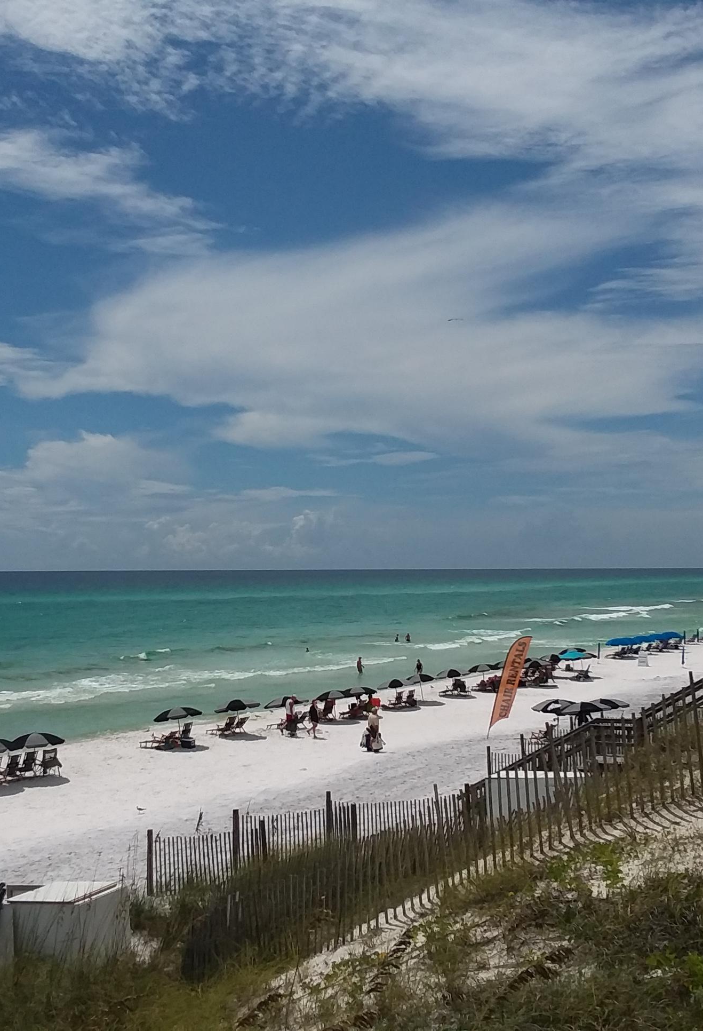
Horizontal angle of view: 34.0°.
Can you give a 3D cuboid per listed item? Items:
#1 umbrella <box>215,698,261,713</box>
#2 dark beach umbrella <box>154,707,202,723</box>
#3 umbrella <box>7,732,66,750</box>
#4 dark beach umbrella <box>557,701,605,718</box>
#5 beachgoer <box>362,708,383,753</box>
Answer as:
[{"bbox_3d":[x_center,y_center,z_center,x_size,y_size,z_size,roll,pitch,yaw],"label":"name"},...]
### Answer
[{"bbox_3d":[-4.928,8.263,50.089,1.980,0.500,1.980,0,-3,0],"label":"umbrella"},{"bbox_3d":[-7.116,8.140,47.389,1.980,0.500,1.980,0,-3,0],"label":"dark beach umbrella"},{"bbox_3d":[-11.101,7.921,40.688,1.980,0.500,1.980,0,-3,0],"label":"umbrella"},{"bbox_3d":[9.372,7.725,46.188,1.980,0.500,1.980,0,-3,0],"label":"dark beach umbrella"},{"bbox_3d":[0.851,8.514,45.600,0.600,1.750,0.580,-1,-3,10],"label":"beachgoer"}]

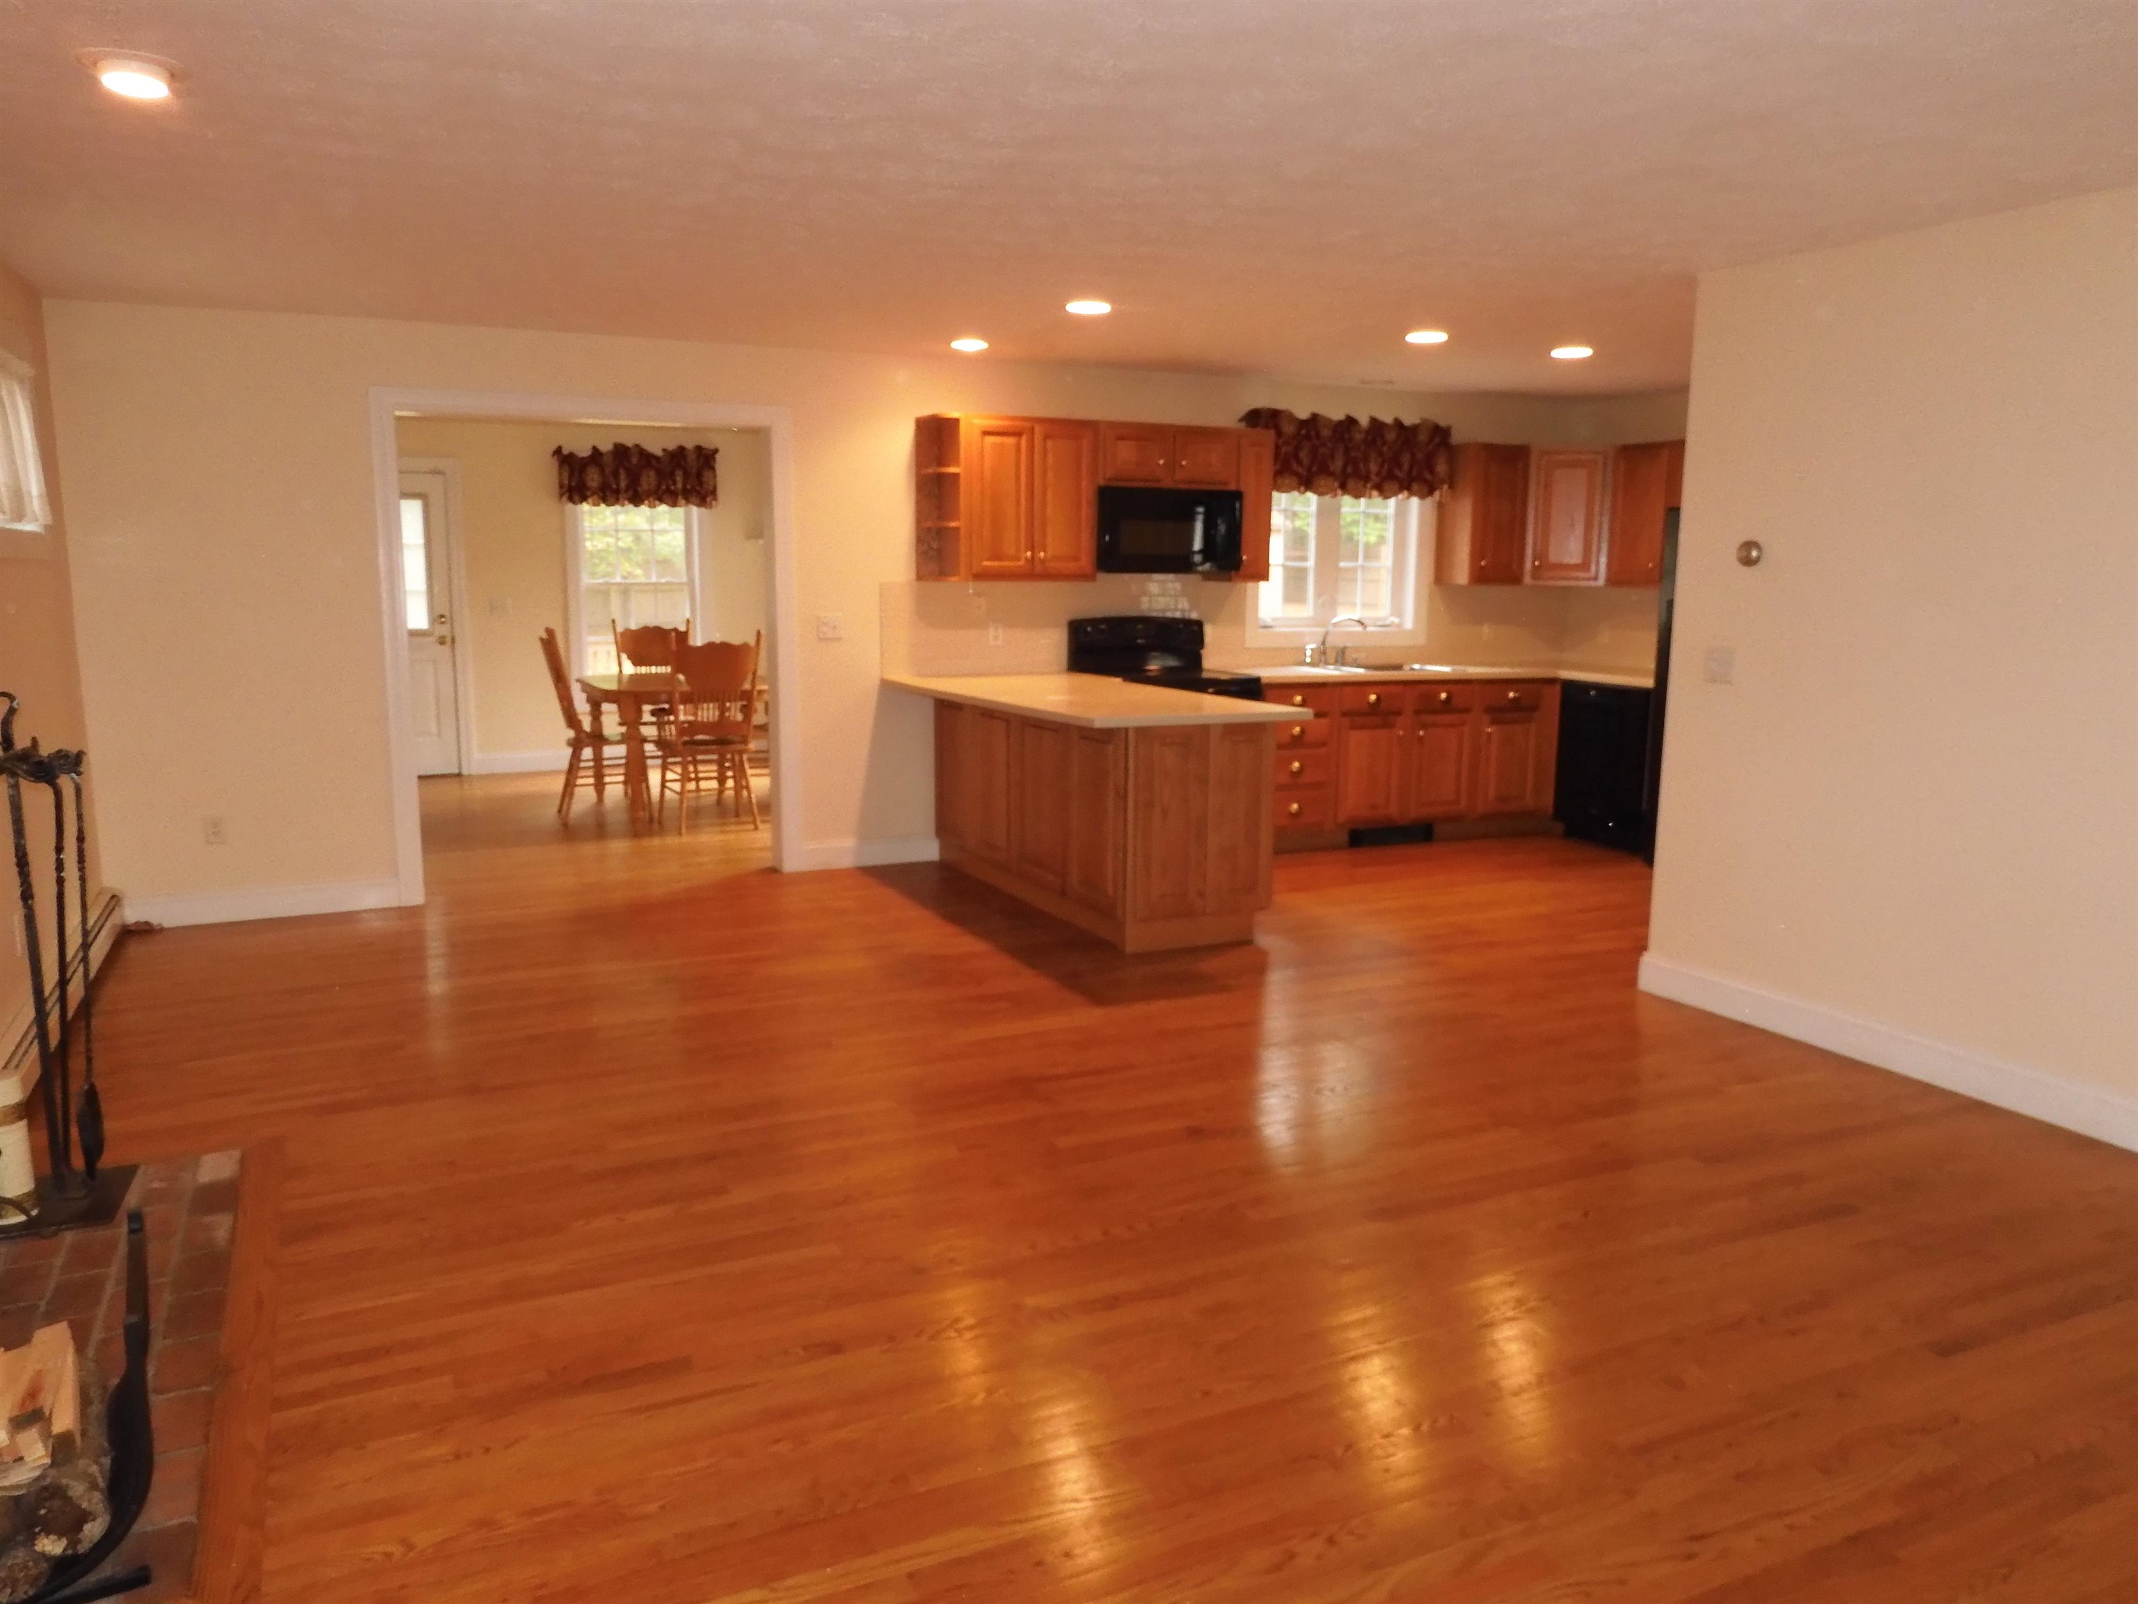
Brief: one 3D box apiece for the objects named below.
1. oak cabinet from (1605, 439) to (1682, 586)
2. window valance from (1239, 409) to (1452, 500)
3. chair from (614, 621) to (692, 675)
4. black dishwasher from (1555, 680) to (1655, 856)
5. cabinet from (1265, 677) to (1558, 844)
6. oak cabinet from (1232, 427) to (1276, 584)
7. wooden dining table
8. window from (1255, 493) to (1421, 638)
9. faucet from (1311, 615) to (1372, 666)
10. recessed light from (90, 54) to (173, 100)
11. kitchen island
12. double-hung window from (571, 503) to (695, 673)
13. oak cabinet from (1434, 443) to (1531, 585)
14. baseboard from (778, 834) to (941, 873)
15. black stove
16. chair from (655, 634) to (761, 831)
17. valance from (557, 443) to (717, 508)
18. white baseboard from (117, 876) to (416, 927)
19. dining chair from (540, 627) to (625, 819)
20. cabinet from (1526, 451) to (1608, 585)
[{"bbox_3d":[3.179,-1.548,7.971,0.320,0.755,0.420,-4,10,-26],"label":"oak cabinet"},{"bbox_3d":[1.498,-1.874,8.046,1.330,0.445,0.140,-4,10,-25],"label":"window valance"},{"bbox_3d":[-2.431,-0.550,9.046,0.530,1.090,0.580,-5,11,-31],"label":"chair"},{"bbox_3d":[3.128,-0.207,8.130,0.600,0.870,0.600,-4,10,-25],"label":"black dishwasher"},{"bbox_3d":[1.681,-0.245,8.025,1.910,0.876,0.610,-4,10,-26],"label":"cabinet"},{"bbox_3d":[0.882,-1.505,7.593,0.215,0.755,0.310,-4,10,-26],"label":"oak cabinet"},{"bbox_3d":[-2.309,-0.336,8.862,1.070,0.760,1.200,-4,10,-25],"label":"wooden dining table"},{"bbox_3d":[1.484,-1.426,8.101,1.140,1.050,0.110,-4,10,-26],"label":"window"},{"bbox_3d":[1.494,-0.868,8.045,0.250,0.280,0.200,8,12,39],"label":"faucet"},{"bbox_3d":[-1.839,-1.413,2.896,0.185,0.050,0.185,-4,10,-26],"label":"recessed light"},{"bbox_3d":[0.012,-0.013,6.341,0.915,0.924,2.204,-4,10,-26],"label":"kitchen island"},{"bbox_3d":[-3.045,-1.514,10.445,0.900,1.550,0.110,-4,10,-26],"label":"double-hung window"},{"bbox_3d":[2.331,-1.621,8.398,0.420,0.770,0.320,-4,10,-25],"label":"oak cabinet"},{"bbox_3d":[-0.979,0.256,7.257,0.740,0.115,0.020,-4,10,-25],"label":"baseboard"},{"bbox_3d":[0.490,-0.299,7.372,0.765,1.170,0.680,-4,10,-26],"label":"black stove"},{"bbox_3d":[-1.984,-0.400,8.164,0.490,1.080,0.570,-5,10,-29],"label":"chair"},{"bbox_3d":[-3.022,-2.296,10.409,1.140,0.430,0.130,-4,10,-25],"label":"valance"},{"bbox_3d":[-3.321,0.424,6.141,1.010,0.122,0.020,-4,10,-25],"label":"white baseboard"},{"bbox_3d":[-2.737,-0.461,8.588,0.560,1.090,0.460,-4,10,-25],"label":"dining chair"},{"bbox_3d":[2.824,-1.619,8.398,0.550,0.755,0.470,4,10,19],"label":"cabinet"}]

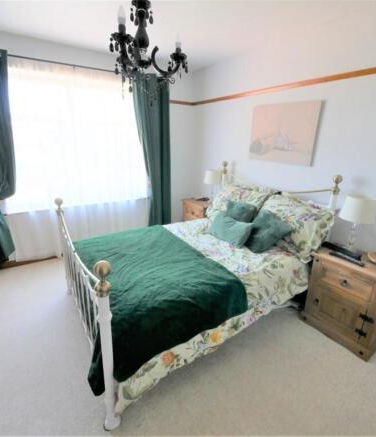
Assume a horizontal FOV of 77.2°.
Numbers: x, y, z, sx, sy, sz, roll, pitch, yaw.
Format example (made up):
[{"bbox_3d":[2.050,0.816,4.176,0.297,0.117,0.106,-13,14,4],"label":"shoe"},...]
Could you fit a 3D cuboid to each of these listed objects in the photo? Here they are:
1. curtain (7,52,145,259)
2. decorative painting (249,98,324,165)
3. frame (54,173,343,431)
[{"bbox_3d":[-1.259,-0.621,2.872,1.820,2.130,0.090,-10,21,-33],"label":"curtain"},{"bbox_3d":[0.940,-0.859,2.404,0.035,0.570,0.750,-10,21,-33],"label":"decorative painting"},{"bbox_3d":[0.031,0.189,2.172,2.060,1.245,1.470,-10,21,-33],"label":"frame"}]

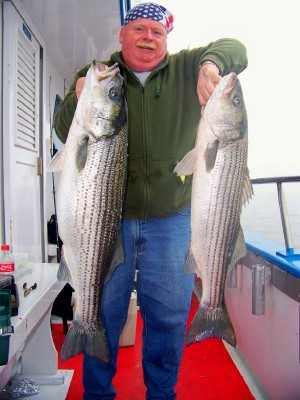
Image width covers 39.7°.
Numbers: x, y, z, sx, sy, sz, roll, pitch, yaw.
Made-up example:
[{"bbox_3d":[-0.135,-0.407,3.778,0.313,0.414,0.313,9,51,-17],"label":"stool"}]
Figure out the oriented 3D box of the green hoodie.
[{"bbox_3d":[0.000,-0.285,1.660,0.760,0.710,0.460,0,4,3],"label":"green hoodie"}]

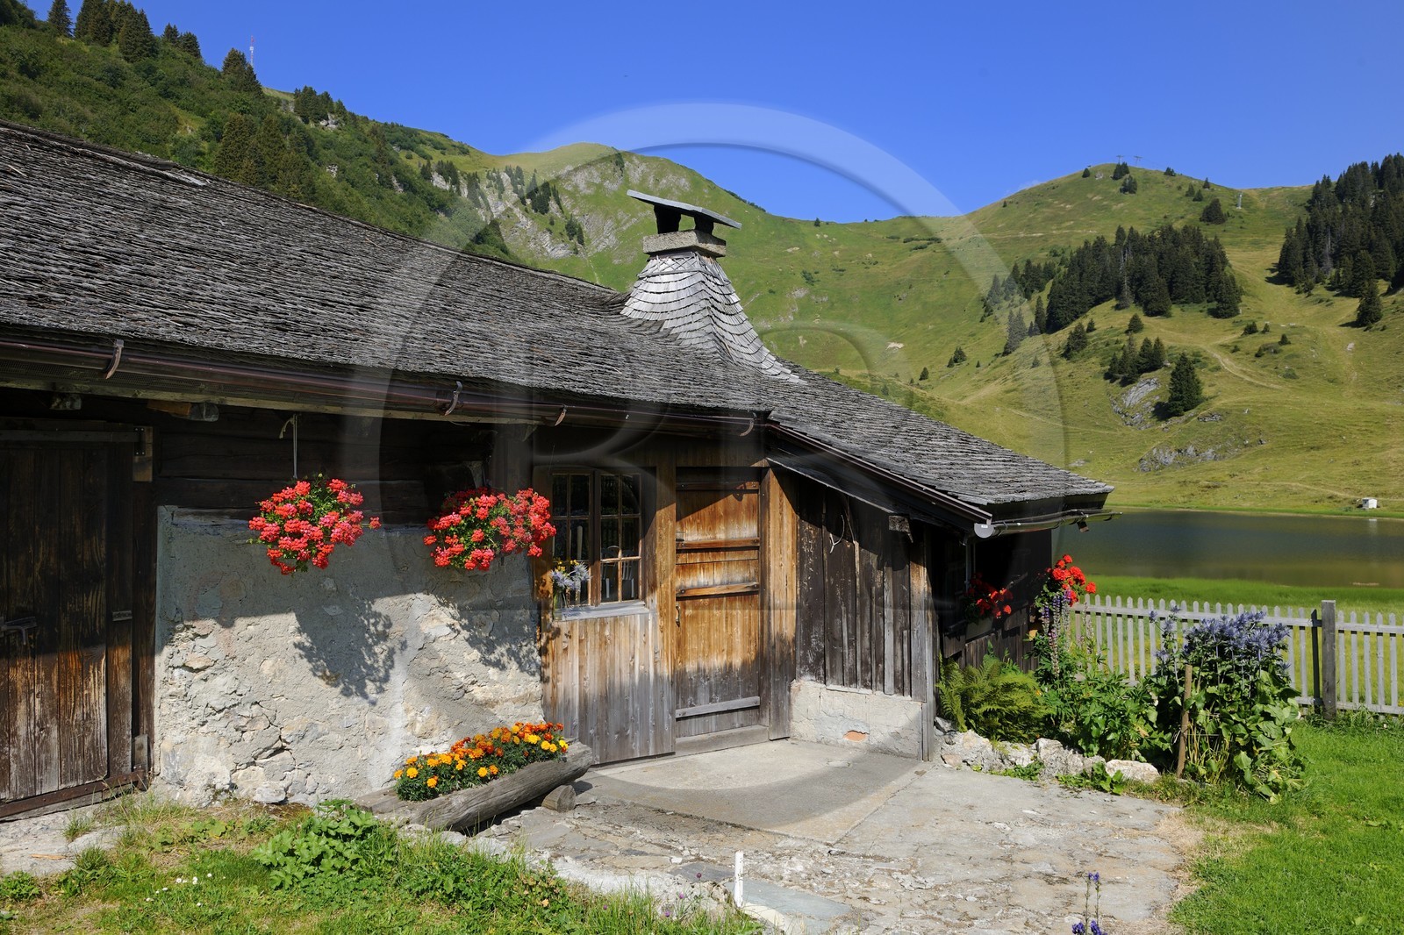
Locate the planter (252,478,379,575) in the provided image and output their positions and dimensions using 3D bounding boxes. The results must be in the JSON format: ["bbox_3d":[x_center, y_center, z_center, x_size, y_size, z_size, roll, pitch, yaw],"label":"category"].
[{"bbox_3d":[-1.727,0.259,4.862,0.474,0.433,0.556,-1,-1,40],"label":"planter"}]

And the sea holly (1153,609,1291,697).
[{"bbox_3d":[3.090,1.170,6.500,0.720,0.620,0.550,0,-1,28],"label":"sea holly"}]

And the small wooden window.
[{"bbox_3d":[-0.674,0.445,6.983,0.649,0.845,0.080,0,-1,-35],"label":"small wooden window"}]

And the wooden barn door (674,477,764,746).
[{"bbox_3d":[0.110,0.933,7.550,0.721,1.813,0.080,0,-1,-35],"label":"wooden barn door"}]

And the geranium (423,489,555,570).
[{"bbox_3d":[-1.123,0.323,5.747,0.484,0.422,0.680,-1,-1,42],"label":"geranium"}]

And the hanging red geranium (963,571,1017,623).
[{"bbox_3d":[2.219,1.001,8.446,0.381,0.391,0.721,-1,-1,31],"label":"hanging red geranium"}]

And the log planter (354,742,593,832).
[{"bbox_3d":[-1.227,1.728,5.912,0.350,0.247,1.463,-1,-1,36],"label":"log planter"}]

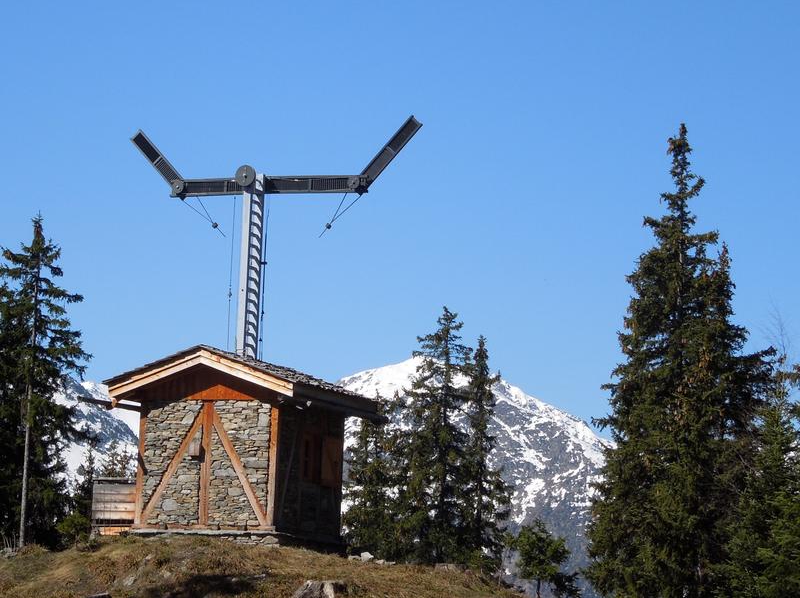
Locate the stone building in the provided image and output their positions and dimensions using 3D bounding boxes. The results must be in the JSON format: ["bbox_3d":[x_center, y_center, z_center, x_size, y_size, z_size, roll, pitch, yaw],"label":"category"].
[{"bbox_3d":[-3.392,3.311,35.046,4.480,4.090,4.680,-1,-9,21],"label":"stone building"}]

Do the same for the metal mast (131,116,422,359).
[{"bbox_3d":[-3.177,-1.321,35.586,7.310,5.480,1.350,-1,-9,21],"label":"metal mast"}]

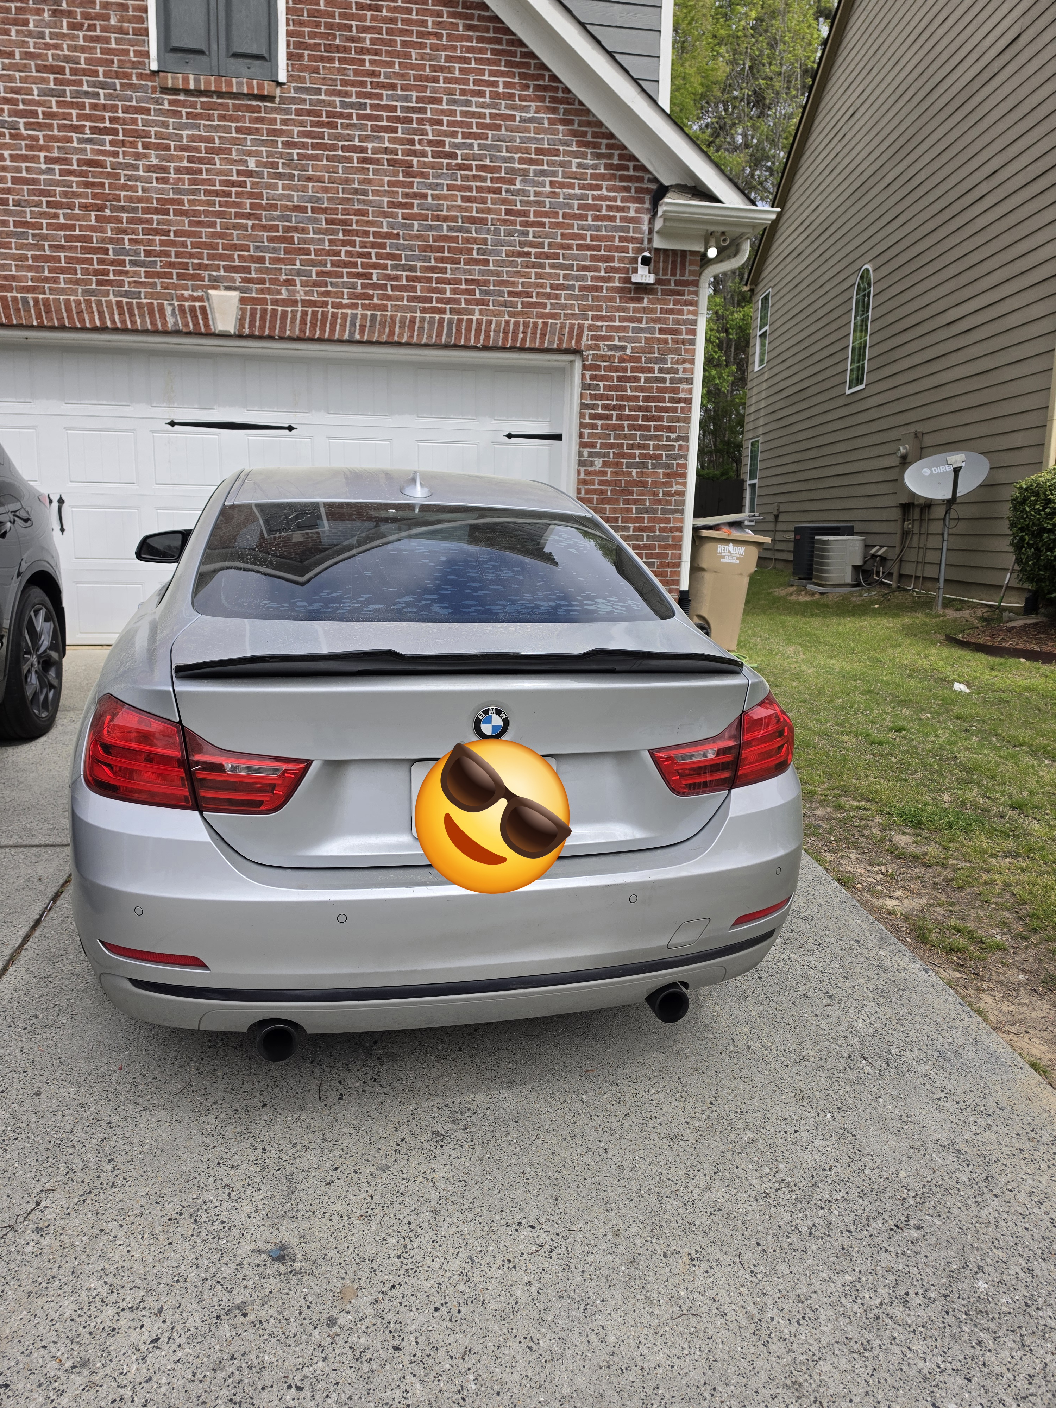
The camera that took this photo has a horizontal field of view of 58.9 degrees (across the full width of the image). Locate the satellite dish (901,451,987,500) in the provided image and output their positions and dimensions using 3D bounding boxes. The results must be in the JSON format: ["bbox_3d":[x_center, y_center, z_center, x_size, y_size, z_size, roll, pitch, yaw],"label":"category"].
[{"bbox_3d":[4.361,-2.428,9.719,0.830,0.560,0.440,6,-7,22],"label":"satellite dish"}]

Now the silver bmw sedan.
[{"bbox_3d":[-0.618,-0.332,4.113,1.870,1.375,4.640,-1,16,-14],"label":"silver bmw sedan"}]

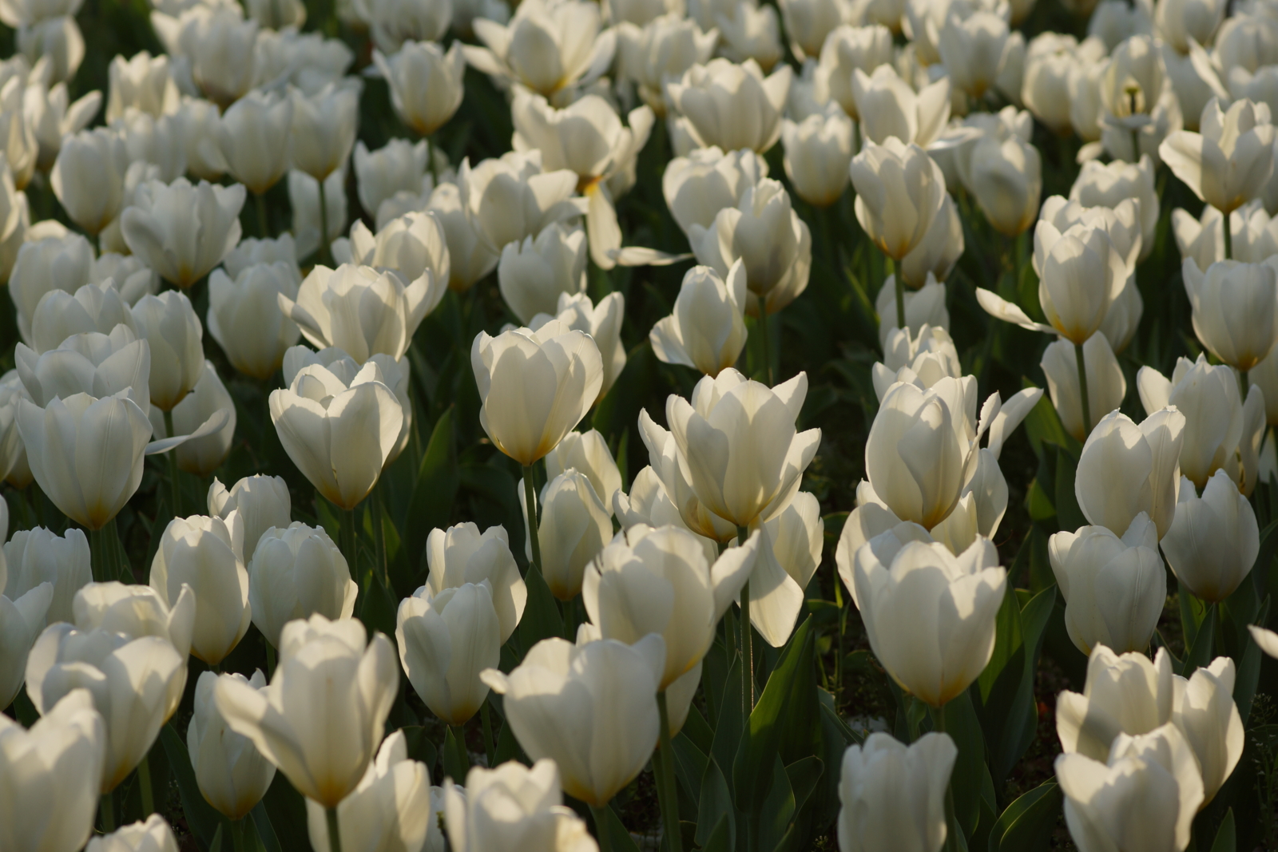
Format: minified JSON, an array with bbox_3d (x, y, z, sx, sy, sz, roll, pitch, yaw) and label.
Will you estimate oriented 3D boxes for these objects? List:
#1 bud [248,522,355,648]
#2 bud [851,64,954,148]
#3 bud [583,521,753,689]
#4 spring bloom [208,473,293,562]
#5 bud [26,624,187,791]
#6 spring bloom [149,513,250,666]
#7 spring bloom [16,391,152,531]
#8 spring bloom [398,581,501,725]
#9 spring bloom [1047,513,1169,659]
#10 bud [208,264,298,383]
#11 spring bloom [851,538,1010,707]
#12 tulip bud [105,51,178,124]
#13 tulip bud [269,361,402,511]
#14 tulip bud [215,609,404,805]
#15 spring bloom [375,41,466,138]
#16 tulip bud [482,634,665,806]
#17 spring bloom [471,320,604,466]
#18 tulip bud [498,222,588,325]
[{"bbox_3d":[-0.160,0.080,2.530,0.052,0.058,0.052,-1,16,-4],"label":"bud"},{"bbox_3d":[0.196,-0.231,3.970,0.075,0.068,0.066,-1,13,0],"label":"bud"},{"bbox_3d":[0.014,0.085,2.420,0.078,0.071,0.069,-3,16,0],"label":"bud"},{"bbox_3d":[-0.199,0.054,2.720,0.043,0.060,0.043,0,14,0],"label":"spring bloom"},{"bbox_3d":[-0.229,0.121,2.290,0.069,0.069,0.066,0,14,0],"label":"bud"},{"bbox_3d":[-0.221,0.083,2.680,0.050,0.072,0.045,-1,13,0],"label":"spring bloom"},{"bbox_3d":[-0.283,0.018,2.720,0.068,0.068,0.065,0,14,0],"label":"spring bloom"},{"bbox_3d":[-0.089,0.107,2.500,0.048,0.066,0.046,0,14,0],"label":"spring bloom"},{"bbox_3d":[0.238,0.082,2.700,0.059,0.069,0.054,-1,13,0],"label":"spring bloom"},{"bbox_3d":[-0.222,-0.059,3.080,0.054,0.066,0.054,0,14,0],"label":"bud"},{"bbox_3d":[0.136,0.091,2.480,0.072,0.071,0.068,-1,13,0],"label":"spring bloom"},{"bbox_3d":[-0.377,-0.249,4.050,0.056,0.065,0.056,-1,13,0],"label":"tulip bud"},{"bbox_3d":[-0.148,0.007,2.610,0.066,0.070,0.063,0,14,0],"label":"tulip bud"},{"bbox_3d":[-0.133,0.118,2.130,0.073,0.074,0.062,0,14,0],"label":"tulip bud"},{"bbox_3d":[-0.169,-0.261,4.120,0.070,0.069,0.063,-1,13,0],"label":"spring bloom"},{"bbox_3d":[-0.029,0.131,2.370,0.082,0.069,0.071,-1,13,0],"label":"tulip bud"},{"bbox_3d":[-0.051,-0.014,2.670,0.066,0.070,0.061,0,14,0],"label":"spring bloom"},{"bbox_3d":[-0.062,-0.097,3.450,0.059,0.065,0.059,-1,13,0],"label":"tulip bud"}]

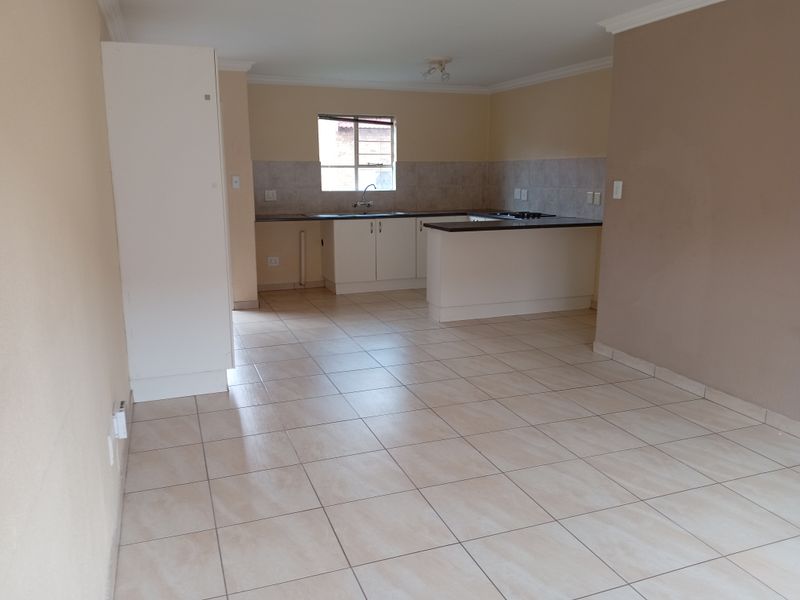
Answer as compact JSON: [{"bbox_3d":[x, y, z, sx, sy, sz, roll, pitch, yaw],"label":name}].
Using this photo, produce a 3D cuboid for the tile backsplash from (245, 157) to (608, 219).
[{"bbox_3d":[0.162,-1.235,6.980,3.218,0.664,2.391,-5,12,-20],"label":"tile backsplash"}]

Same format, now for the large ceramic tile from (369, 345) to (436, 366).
[{"bbox_3d":[0.006,0.443,4.905,0.439,0.010,0.439,-4,12,-20],"label":"large ceramic tile"}]

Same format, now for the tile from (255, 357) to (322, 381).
[{"bbox_3d":[-0.800,0.501,4.502,0.430,0.010,0.430,-4,12,-20],"label":"tile"}]

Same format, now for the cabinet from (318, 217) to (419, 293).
[{"bbox_3d":[-0.357,-0.571,7.576,1.028,0.855,0.554,-4,13,-20],"label":"cabinet"}]

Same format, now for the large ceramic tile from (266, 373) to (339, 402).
[{"bbox_3d":[-0.650,0.582,4.104,0.430,0.010,0.430,-4,12,-20],"label":"large ceramic tile"}]

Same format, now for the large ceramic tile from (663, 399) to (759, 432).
[{"bbox_3d":[1.837,0.684,3.721,0.365,0.010,0.439,-4,12,-20],"label":"large ceramic tile"}]

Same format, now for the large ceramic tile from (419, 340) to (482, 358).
[{"bbox_3d":[0.439,0.426,5.162,0.447,0.010,0.447,-5,12,-20],"label":"large ceramic tile"}]

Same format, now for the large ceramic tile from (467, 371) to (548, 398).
[{"bbox_3d":[0.725,0.571,4.192,0.434,0.010,0.434,-5,12,-20],"label":"large ceramic tile"}]

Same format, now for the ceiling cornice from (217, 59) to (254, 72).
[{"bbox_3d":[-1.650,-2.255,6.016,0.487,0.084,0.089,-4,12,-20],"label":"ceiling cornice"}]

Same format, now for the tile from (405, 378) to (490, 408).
[{"bbox_3d":[0.313,0.600,4.001,0.430,0.010,0.430,-4,12,-20],"label":"tile"}]

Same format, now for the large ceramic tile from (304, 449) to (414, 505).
[{"bbox_3d":[-0.202,0.833,2.941,0.434,0.010,0.434,-5,12,-20],"label":"large ceramic tile"}]

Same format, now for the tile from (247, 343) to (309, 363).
[{"bbox_3d":[-0.990,0.442,5.118,0.447,0.010,0.447,-5,12,-20],"label":"tile"}]

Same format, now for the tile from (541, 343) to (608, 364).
[{"bbox_3d":[1.368,0.424,4.835,0.404,0.010,0.430,-4,12,-20],"label":"tile"}]

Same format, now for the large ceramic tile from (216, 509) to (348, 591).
[{"bbox_3d":[-0.474,0.980,2.472,0.447,0.010,0.447,-5,12,-20],"label":"large ceramic tile"}]

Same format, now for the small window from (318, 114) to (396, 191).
[{"bbox_3d":[-0.515,-1.791,7.633,0.968,0.889,0.101,-5,12,-20],"label":"small window"}]

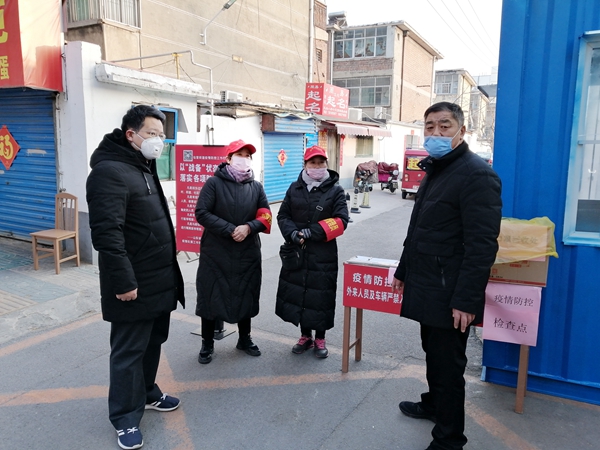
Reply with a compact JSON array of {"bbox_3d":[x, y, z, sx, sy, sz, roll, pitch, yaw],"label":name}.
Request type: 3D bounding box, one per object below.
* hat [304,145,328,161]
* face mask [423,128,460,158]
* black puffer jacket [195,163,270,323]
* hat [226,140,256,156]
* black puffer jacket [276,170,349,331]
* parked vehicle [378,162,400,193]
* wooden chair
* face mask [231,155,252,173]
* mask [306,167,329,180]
[{"bbox_3d":[0.117,-0.513,3.321,0.175,0.120,0.240,0,10,-2],"label":"hat"},{"bbox_3d":[0.673,-0.389,2.235,0.145,0.135,0.115,10,13,43],"label":"face mask"},{"bbox_3d":[-0.487,0.140,3.380,0.540,1.170,0.400,-2,10,-18],"label":"black puffer jacket"},{"bbox_3d":[-0.406,-0.534,3.268,0.175,0.120,0.240,-7,4,-38],"label":"hat"},{"bbox_3d":[0.091,0.193,3.429,0.520,1.173,0.400,2,10,8],"label":"black puffer jacket"},{"bbox_3d":[3.171,-1.669,16.545,0.680,1.070,1.600,0,10,-5],"label":"parked vehicle"},{"bbox_3d":[-2.984,0.091,5.732,0.405,0.910,0.430,4,10,21],"label":"wooden chair"},{"bbox_3d":[-0.406,-0.426,3.245,0.145,0.125,0.090,-6,12,-36],"label":"face mask"},{"bbox_3d":[0.123,-0.361,3.285,0.150,0.105,0.090,0,10,-2],"label":"mask"}]

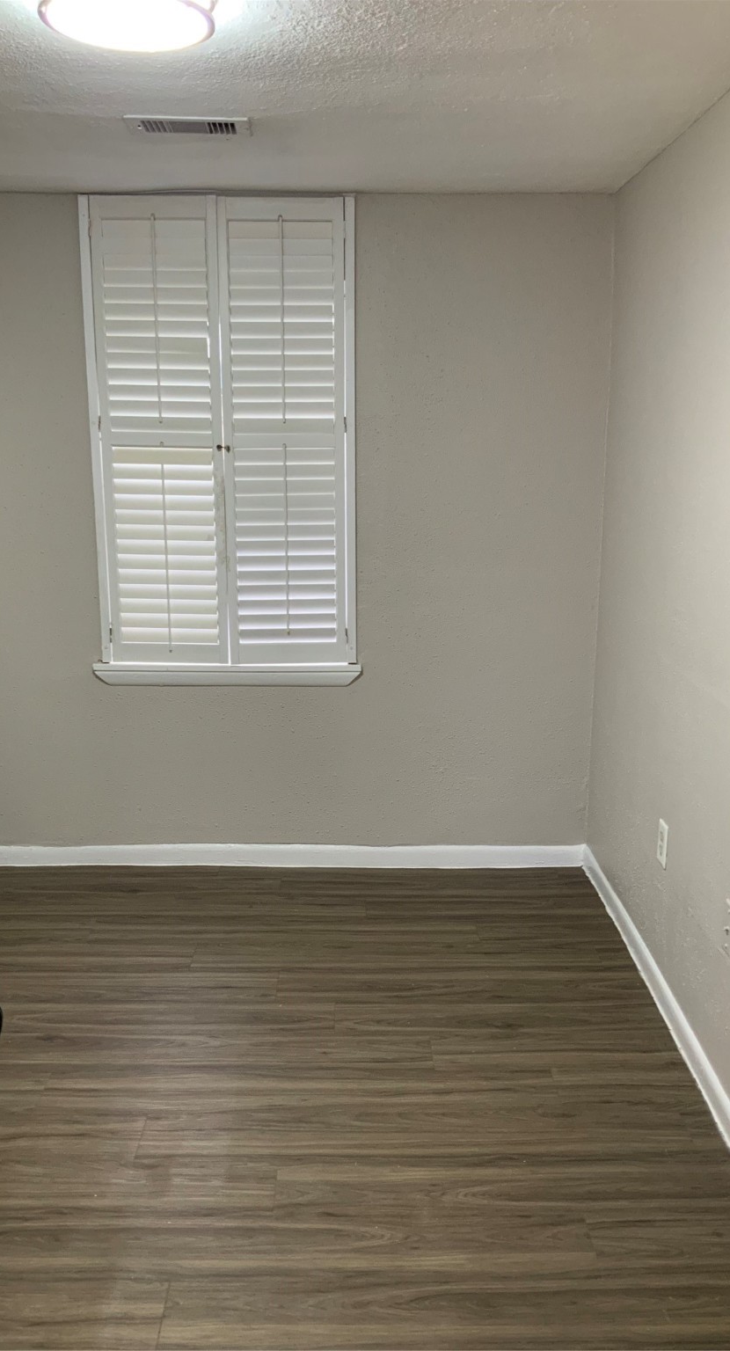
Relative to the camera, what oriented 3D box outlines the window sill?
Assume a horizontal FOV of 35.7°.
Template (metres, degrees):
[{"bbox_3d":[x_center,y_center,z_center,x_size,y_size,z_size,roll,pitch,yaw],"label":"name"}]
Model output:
[{"bbox_3d":[-0.475,-0.009,3.957,0.931,0.078,0.060,0,12,-1],"label":"window sill"}]

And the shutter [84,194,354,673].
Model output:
[{"bbox_3d":[-0.474,-0.795,3.793,0.875,1.535,0.050,0,12,-1],"label":"shutter"}]

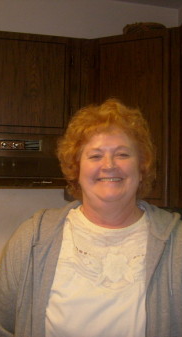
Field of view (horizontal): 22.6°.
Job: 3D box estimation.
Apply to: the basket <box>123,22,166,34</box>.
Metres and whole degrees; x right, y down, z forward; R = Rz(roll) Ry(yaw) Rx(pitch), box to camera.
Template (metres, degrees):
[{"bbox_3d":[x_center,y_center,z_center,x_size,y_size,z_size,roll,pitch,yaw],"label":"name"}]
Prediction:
[{"bbox_3d":[0.248,-0.632,2.110,0.210,0.085,0.180,0,-1,30],"label":"basket"}]

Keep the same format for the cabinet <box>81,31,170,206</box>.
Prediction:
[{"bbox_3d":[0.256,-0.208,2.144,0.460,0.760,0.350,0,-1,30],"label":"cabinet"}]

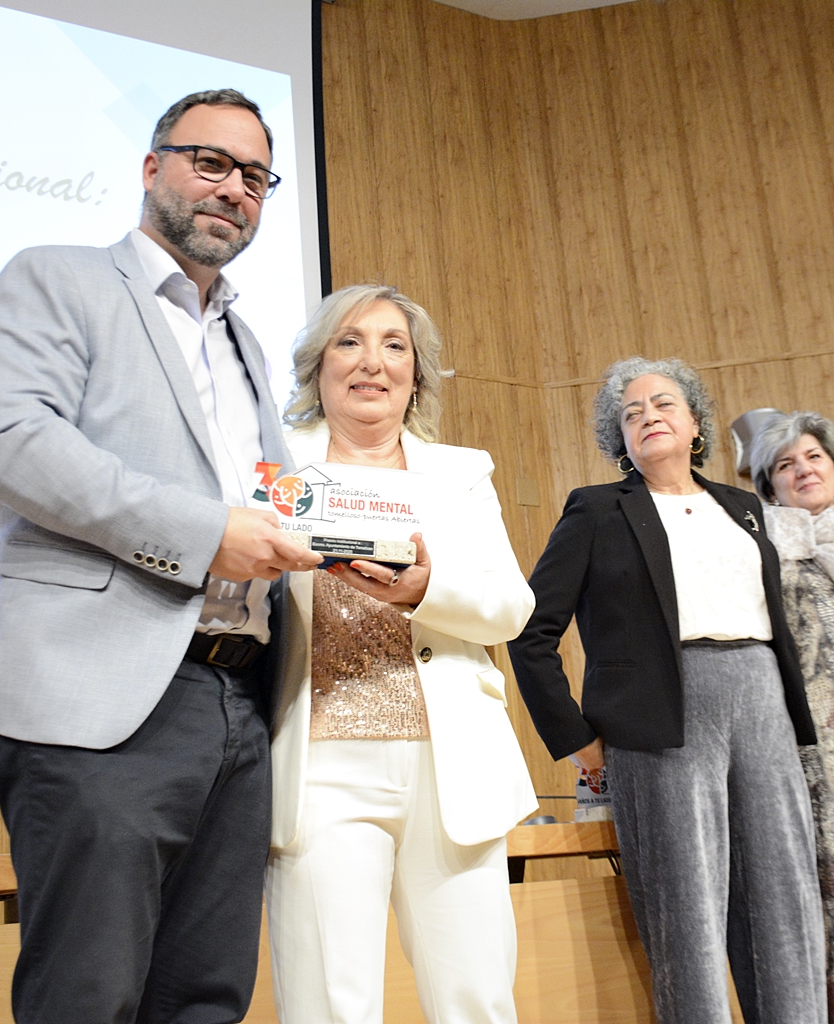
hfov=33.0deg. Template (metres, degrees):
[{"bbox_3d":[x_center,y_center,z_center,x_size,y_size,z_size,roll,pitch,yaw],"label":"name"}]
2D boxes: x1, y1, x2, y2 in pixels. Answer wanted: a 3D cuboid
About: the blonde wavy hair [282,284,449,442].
[{"bbox_3d":[-0.087,-0.245,2.340,0.265,0.265,0.235,-4,-15,-5],"label":"blonde wavy hair"}]

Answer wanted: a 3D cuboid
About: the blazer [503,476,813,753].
[{"bbox_3d":[0.484,0.207,2.830,0.510,0.570,0.360,-1,-15,-12],"label":"blazer"}]

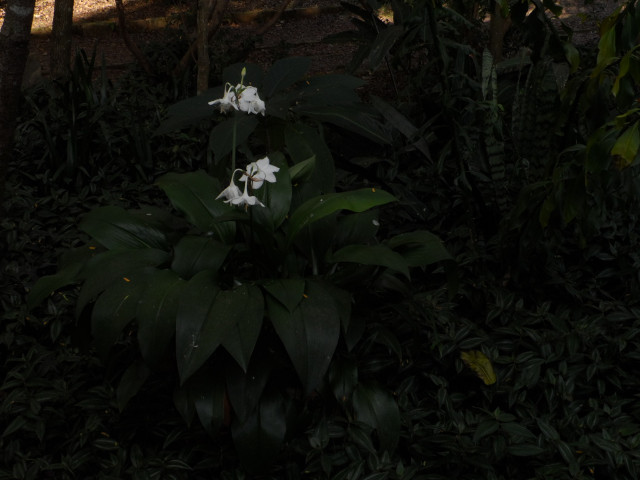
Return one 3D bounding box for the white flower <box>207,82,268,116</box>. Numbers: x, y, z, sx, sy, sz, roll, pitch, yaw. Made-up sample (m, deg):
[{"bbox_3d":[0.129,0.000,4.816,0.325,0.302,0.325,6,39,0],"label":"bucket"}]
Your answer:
[{"bbox_3d":[-0.175,-0.301,2.450,0.122,0.065,0.090,0,18,0],"label":"white flower"}]

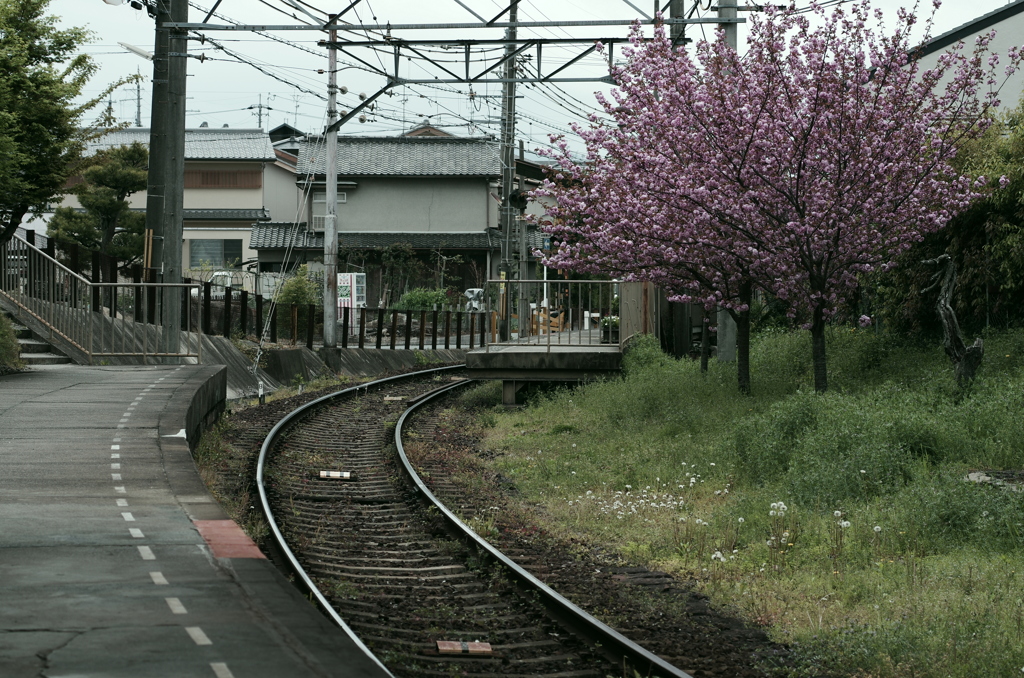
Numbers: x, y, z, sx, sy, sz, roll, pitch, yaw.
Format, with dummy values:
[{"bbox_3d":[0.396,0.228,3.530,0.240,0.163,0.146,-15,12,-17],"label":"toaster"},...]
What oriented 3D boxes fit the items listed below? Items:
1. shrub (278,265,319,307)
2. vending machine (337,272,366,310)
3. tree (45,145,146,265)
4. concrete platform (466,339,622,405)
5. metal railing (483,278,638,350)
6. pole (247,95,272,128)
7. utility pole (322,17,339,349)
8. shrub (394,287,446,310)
[{"bbox_3d":[-5.575,-0.955,78.000,1.100,2.000,1.100,0,1,0],"label":"shrub"},{"bbox_3d":[-4.632,-0.987,86.000,0.580,1.830,0.850,1,1,23],"label":"vending machine"},{"bbox_3d":[-9.366,-2.567,68.000,2.500,3.850,2.400,0,1,0],"label":"tree"},{"bbox_3d":[0.905,0.521,47.987,2.350,0.820,8.000,0,1,6],"label":"concrete platform"},{"bbox_3d":[0.651,-0.329,44.600,2.100,1.070,0.100,0,1,-4],"label":"metal railing"},{"bbox_3d":[-19.871,-13.182,235.146,1.900,12.200,0.600,0,1,-5],"label":"pole"},{"bbox_3d":[-3.456,-3.003,57.000,0.270,6.380,0.270,0,1,0],"label":"utility pole"},{"bbox_3d":[-2.610,-1.098,85.000,1.500,0.820,1.100,0,1,0],"label":"shrub"}]

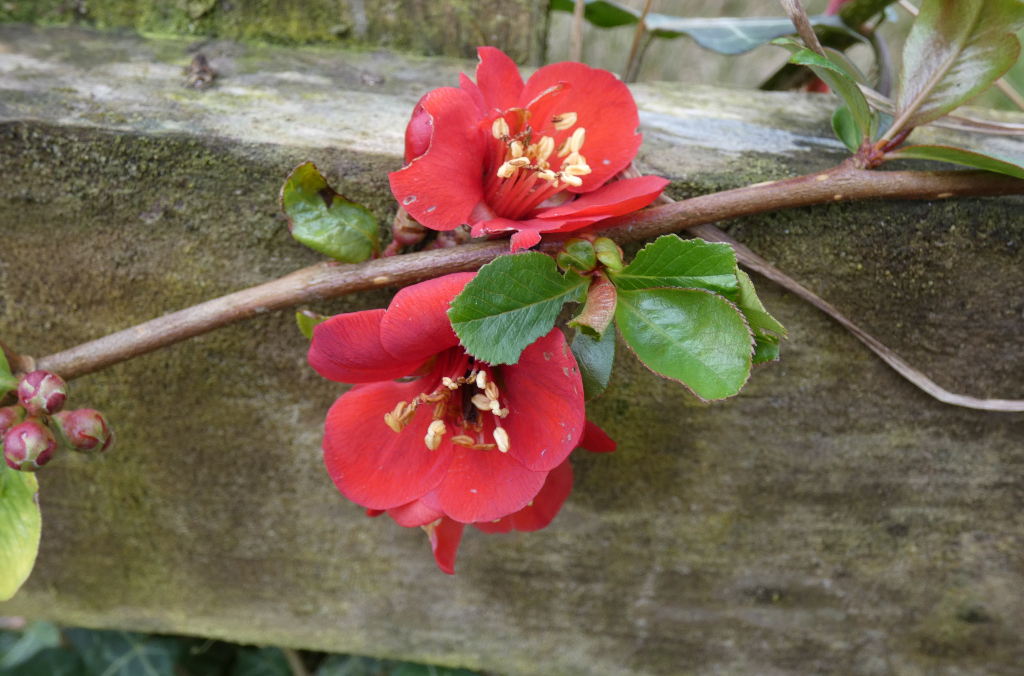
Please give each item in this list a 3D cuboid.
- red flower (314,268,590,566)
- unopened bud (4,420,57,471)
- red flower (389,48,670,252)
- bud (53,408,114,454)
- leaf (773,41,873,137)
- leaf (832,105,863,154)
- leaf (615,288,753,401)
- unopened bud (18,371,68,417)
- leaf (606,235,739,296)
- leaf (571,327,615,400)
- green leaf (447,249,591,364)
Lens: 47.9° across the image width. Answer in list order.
[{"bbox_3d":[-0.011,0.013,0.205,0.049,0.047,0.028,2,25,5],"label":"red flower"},{"bbox_3d":[-0.091,0.020,0.219,0.010,0.010,0.011,3,31,5],"label":"unopened bud"},{"bbox_3d":[0.003,-0.030,0.185,0.042,0.025,0.031,-6,55,-19],"label":"red flower"},{"bbox_3d":[-0.082,0.018,0.220,0.011,0.008,0.008,31,2,27],"label":"bud"},{"bbox_3d":[0.053,-0.042,0.195,0.022,0.011,0.010,47,19,10],"label":"leaf"},{"bbox_3d":[0.056,-0.035,0.192,0.006,0.009,0.004,-7,19,18],"label":"leaf"},{"bbox_3d":[0.029,0.001,0.196,0.026,0.018,0.007,35,-7,4],"label":"leaf"},{"bbox_3d":[-0.078,0.009,0.191,0.008,0.008,0.009,1,17,-6],"label":"unopened bud"},{"bbox_3d":[0.028,-0.012,0.197,0.022,0.011,0.008,3,-9,-2],"label":"leaf"},{"bbox_3d":[0.013,0.003,0.187,0.009,0.005,0.015,4,72,-5],"label":"leaf"},{"bbox_3d":[0.001,-0.005,0.176,0.022,0.006,0.015,-18,72,0],"label":"green leaf"}]

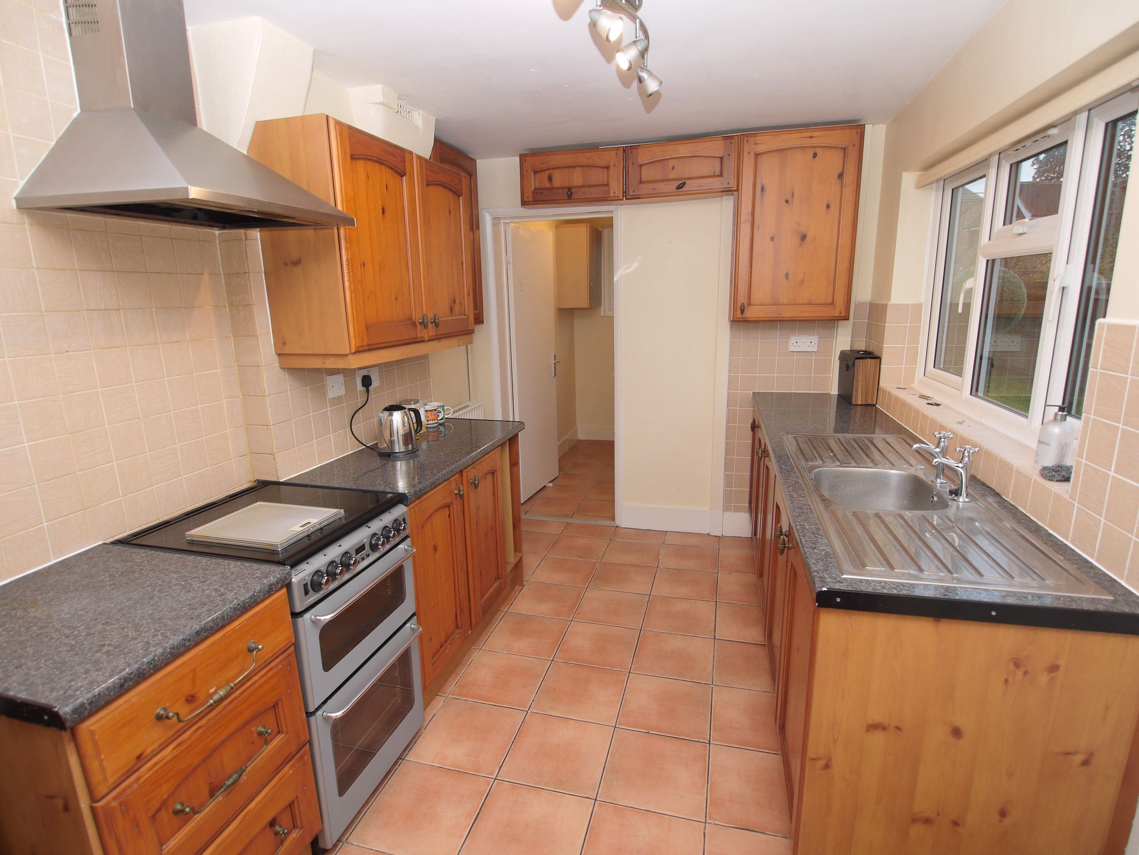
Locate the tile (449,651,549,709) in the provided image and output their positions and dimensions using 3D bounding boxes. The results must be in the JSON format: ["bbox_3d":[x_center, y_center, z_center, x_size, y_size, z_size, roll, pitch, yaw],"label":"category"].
[{"bbox_3d":[-0.273,1.011,2.387,0.325,0.010,0.325,2,13,15],"label":"tile"}]

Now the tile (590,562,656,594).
[{"bbox_3d":[0.298,0.827,3.254,0.328,0.010,0.328,3,13,15],"label":"tile"}]

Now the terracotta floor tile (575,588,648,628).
[{"bbox_3d":[0.214,0.899,2.949,0.328,0.010,0.328,3,13,15],"label":"terracotta floor tile"}]

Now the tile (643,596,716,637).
[{"bbox_3d":[0.531,0.902,2.842,0.325,0.010,0.325,2,13,15],"label":"tile"}]

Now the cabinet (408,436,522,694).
[{"bbox_3d":[-0.649,0.525,2.659,0.530,0.810,1.050,3,14,16],"label":"cabinet"}]

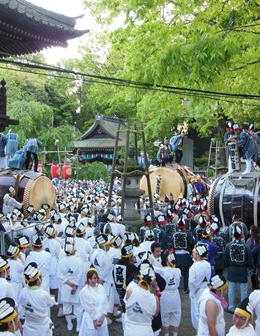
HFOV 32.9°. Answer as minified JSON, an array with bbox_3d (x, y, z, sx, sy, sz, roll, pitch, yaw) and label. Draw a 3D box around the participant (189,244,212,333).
[{"bbox_3d":[1.250,2.180,7.800,0.380,1.670,0.470,1,1,41],"label":"participant"}]

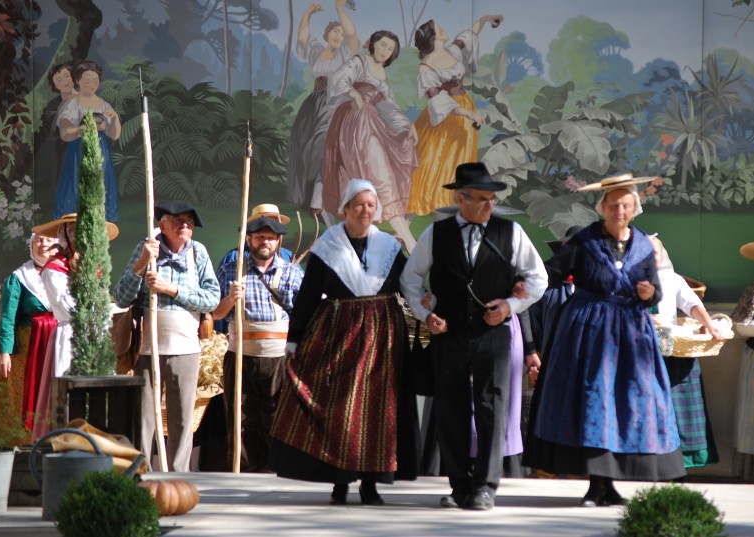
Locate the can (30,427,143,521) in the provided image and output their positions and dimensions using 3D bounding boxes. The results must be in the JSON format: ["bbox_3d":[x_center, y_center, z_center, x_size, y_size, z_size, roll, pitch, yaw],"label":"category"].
[{"bbox_3d":[-1.395,0.995,17.700,0.560,0.440,0.250,0,0,6],"label":"can"}]

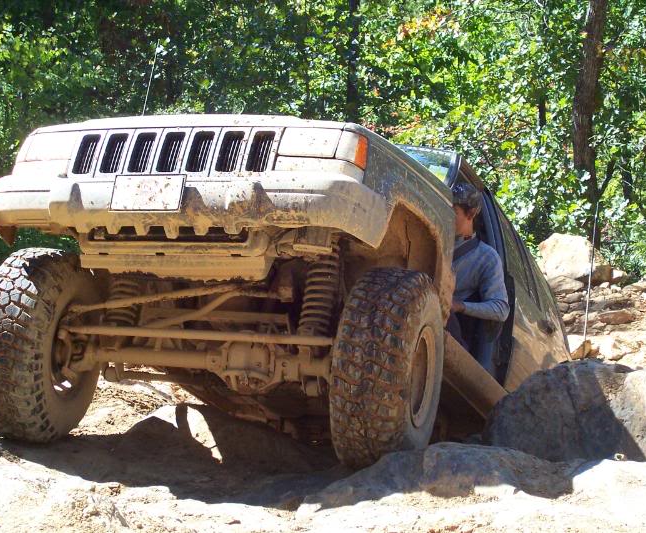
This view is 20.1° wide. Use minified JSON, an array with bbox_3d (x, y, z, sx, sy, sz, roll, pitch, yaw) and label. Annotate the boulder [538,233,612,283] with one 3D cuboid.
[{"bbox_3d":[2.140,-0.077,15.500,0.630,0.430,0.500,0,2,0],"label":"boulder"}]

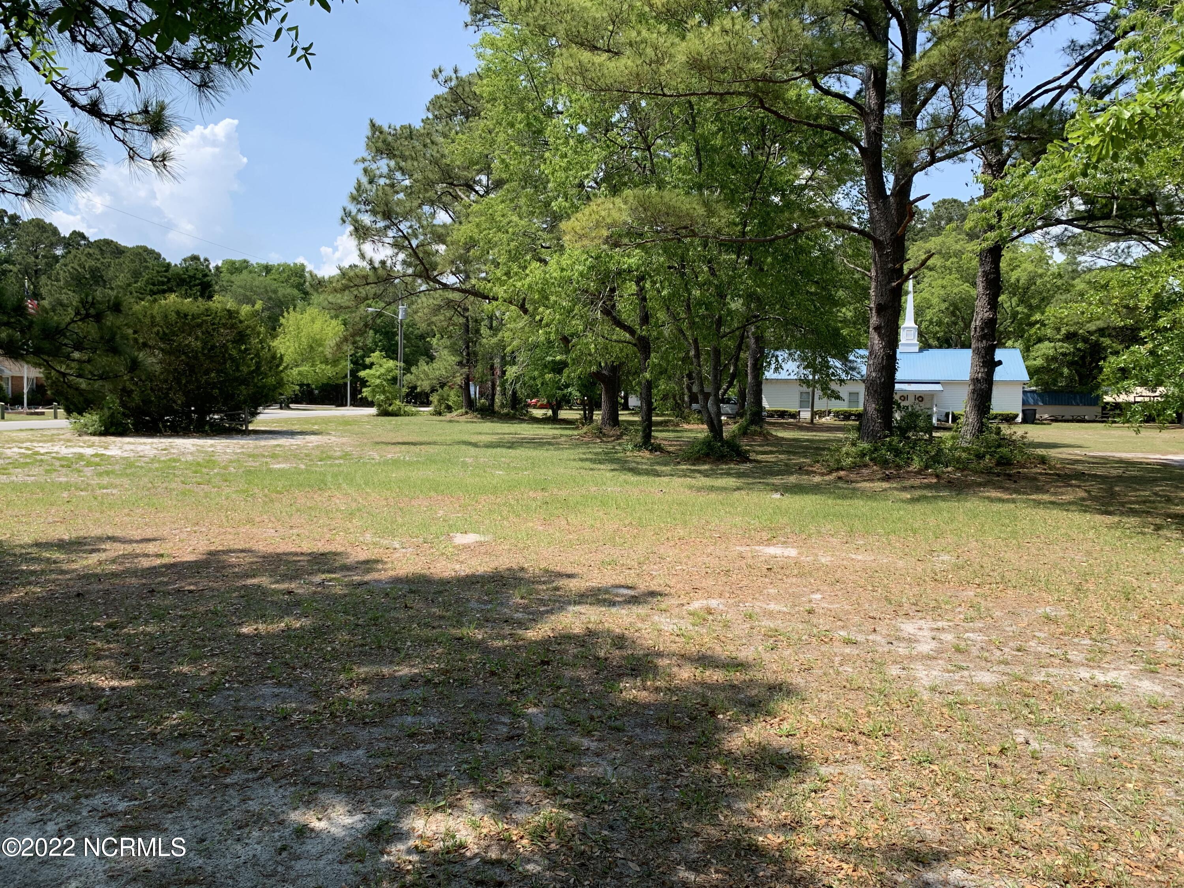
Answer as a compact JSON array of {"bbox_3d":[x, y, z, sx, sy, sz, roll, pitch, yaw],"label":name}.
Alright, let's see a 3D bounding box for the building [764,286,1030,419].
[{"bbox_3d":[23.106,-7.486,69.345,18.946,11.031,9.756,2,3,16],"label":"building"}]

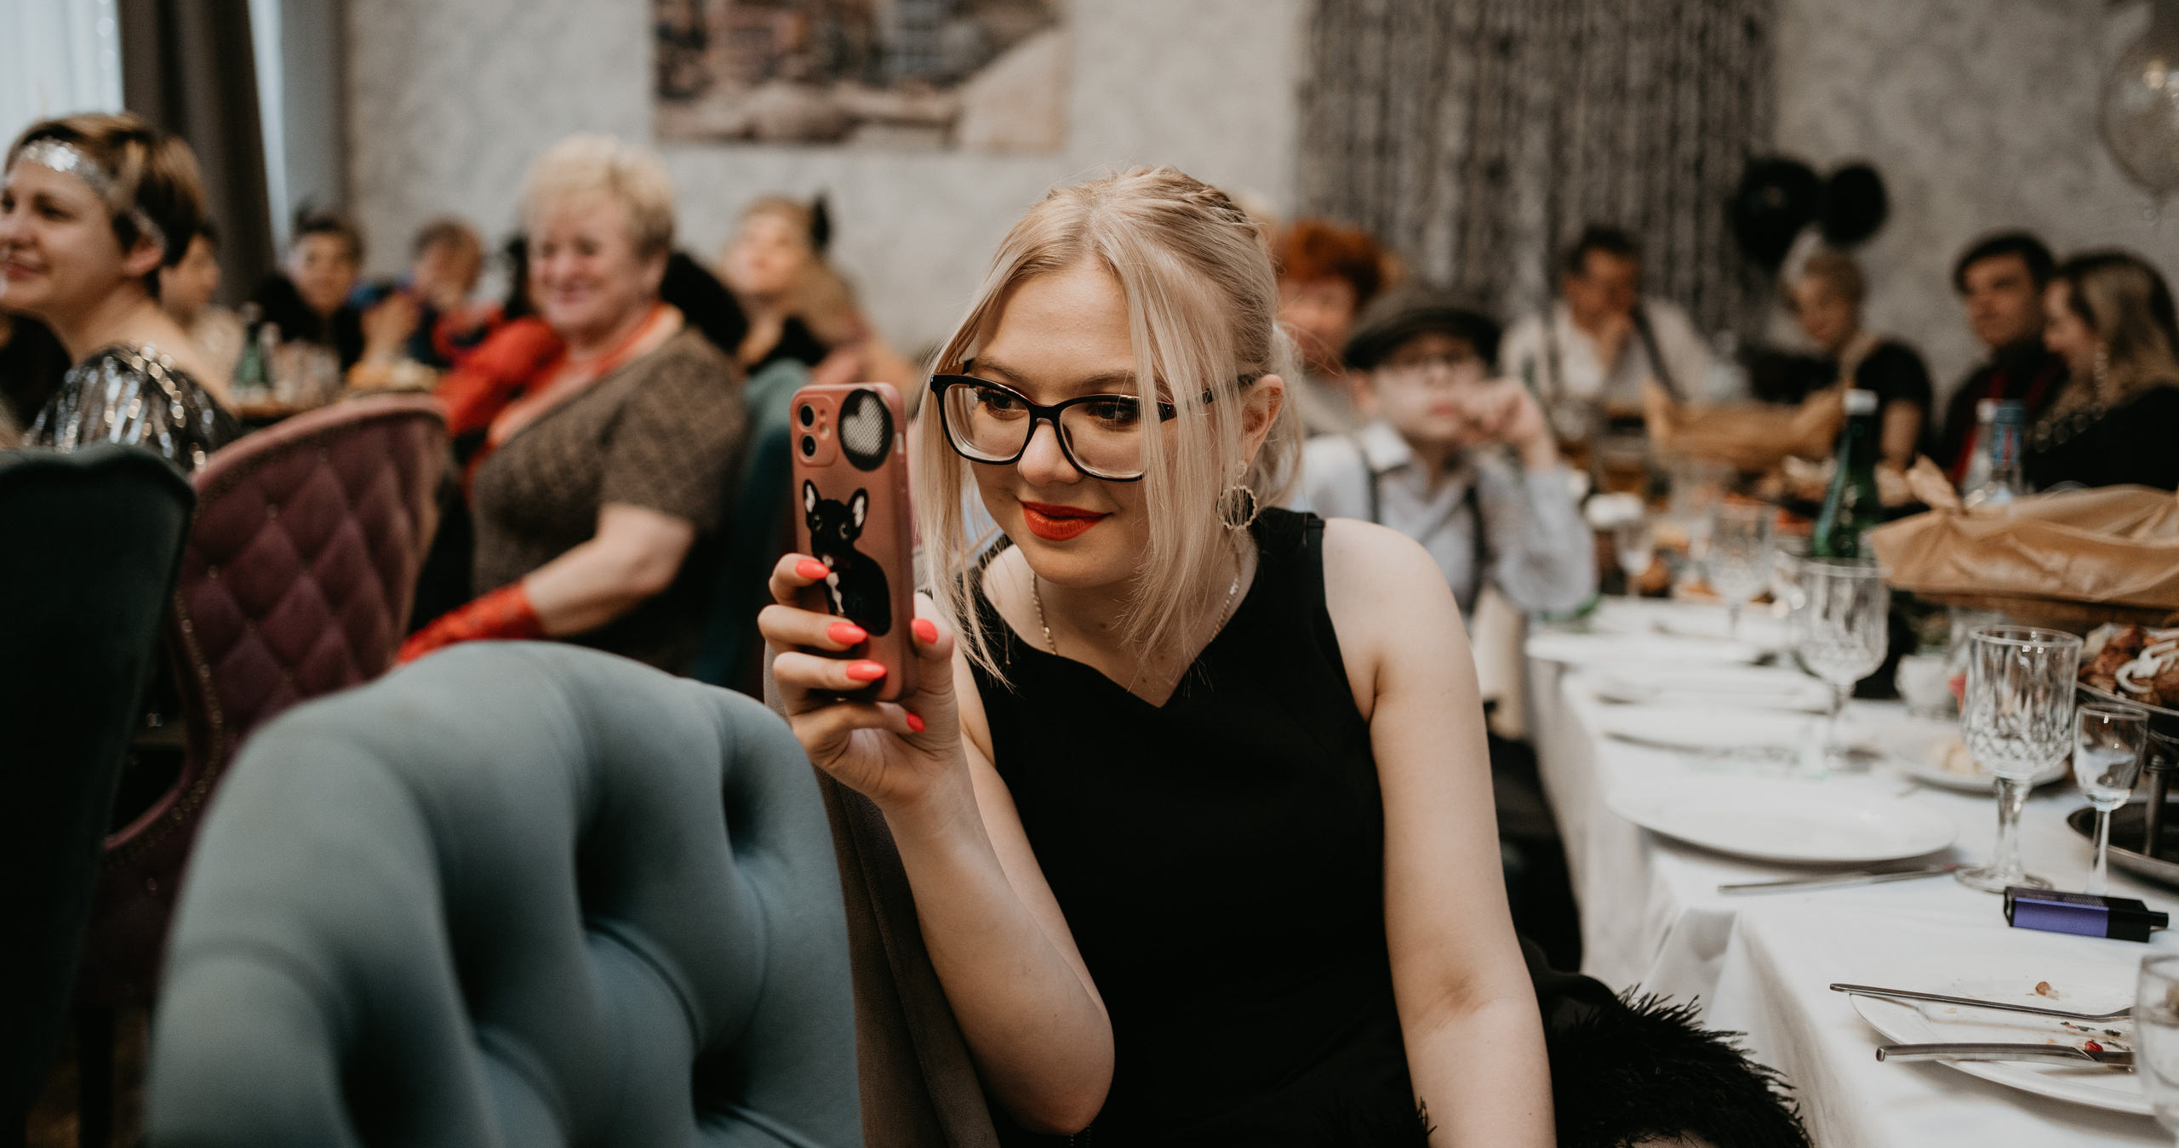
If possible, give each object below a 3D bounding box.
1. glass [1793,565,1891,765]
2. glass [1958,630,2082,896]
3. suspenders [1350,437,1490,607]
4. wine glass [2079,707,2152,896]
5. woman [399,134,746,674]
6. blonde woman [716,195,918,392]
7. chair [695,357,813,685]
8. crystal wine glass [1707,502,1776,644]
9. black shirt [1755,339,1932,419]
[{"bbox_3d":[0.663,0.080,1.866,0.083,0.178,0.083,1,8,0],"label":"glass"},{"bbox_3d":[0.660,0.133,1.511,0.083,0.178,0.083,1,8,0],"label":"glass"},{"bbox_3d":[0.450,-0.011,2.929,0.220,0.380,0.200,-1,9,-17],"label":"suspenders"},{"bbox_3d":[0.714,0.161,1.490,0.053,0.131,0.053,1,8,0],"label":"wine glass"},{"bbox_3d":[-0.753,0.112,2.728,0.700,1.300,0.520,-4,10,-30],"label":"woman"},{"bbox_3d":[-0.617,-0.158,4.629,0.500,1.280,0.650,8,11,36],"label":"blonde woman"},{"bbox_3d":[-0.665,0.227,2.917,0.620,1.020,0.560,0,8,-6],"label":"chair"},{"bbox_3d":[0.788,-0.019,2.558,0.083,0.176,0.083,1,8,0],"label":"crystal wine glass"},{"bbox_3d":[1.650,-0.280,4.660,0.430,0.500,0.280,6,10,30],"label":"black shirt"}]

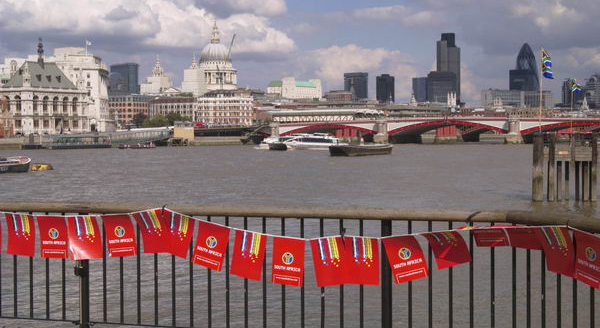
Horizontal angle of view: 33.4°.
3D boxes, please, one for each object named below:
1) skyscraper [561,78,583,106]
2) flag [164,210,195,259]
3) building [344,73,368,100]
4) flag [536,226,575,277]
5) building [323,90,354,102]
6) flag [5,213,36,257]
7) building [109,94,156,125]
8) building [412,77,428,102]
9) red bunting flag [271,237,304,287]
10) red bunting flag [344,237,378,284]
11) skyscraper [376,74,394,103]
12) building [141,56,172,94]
[{"bbox_3d":[556.095,-128.376,2030.000,50.000,95.000,50.000,1,2,14],"label":"skyscraper"},{"bbox_3d":[-0.760,0.447,6.326,0.205,0.260,0.040,12,2,18],"label":"flag"},{"bbox_3d":[106.390,-122.796,1880.000,45.000,99.000,36.000,0,2,3],"label":"building"},{"bbox_3d":[1.450,0.490,5.650,0.060,0.300,0.215,-18,12,-43],"label":"flag"},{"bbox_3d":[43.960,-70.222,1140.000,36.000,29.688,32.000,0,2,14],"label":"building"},{"bbox_3d":[-1.935,0.495,6.890,0.212,0.300,0.045,3,8,15],"label":"flag"},{"bbox_3d":[-122.957,-37.481,720.000,36.000,26.000,22.000,0,2,-6],"label":"building"},{"bbox_3d":[268.425,-136.006,2170.000,45.000,104.000,42.000,0,2,6],"label":"building"},{"bbox_3d":[-0.076,0.623,6.350,0.210,0.300,0.030,3,2,15],"label":"red bunting flag"},{"bbox_3d":[0.368,0.579,5.959,0.210,0.287,0.035,0,2,18],"label":"red bunting flag"},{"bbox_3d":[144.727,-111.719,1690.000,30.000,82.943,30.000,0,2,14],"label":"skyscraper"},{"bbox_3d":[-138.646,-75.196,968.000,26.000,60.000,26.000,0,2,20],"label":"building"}]

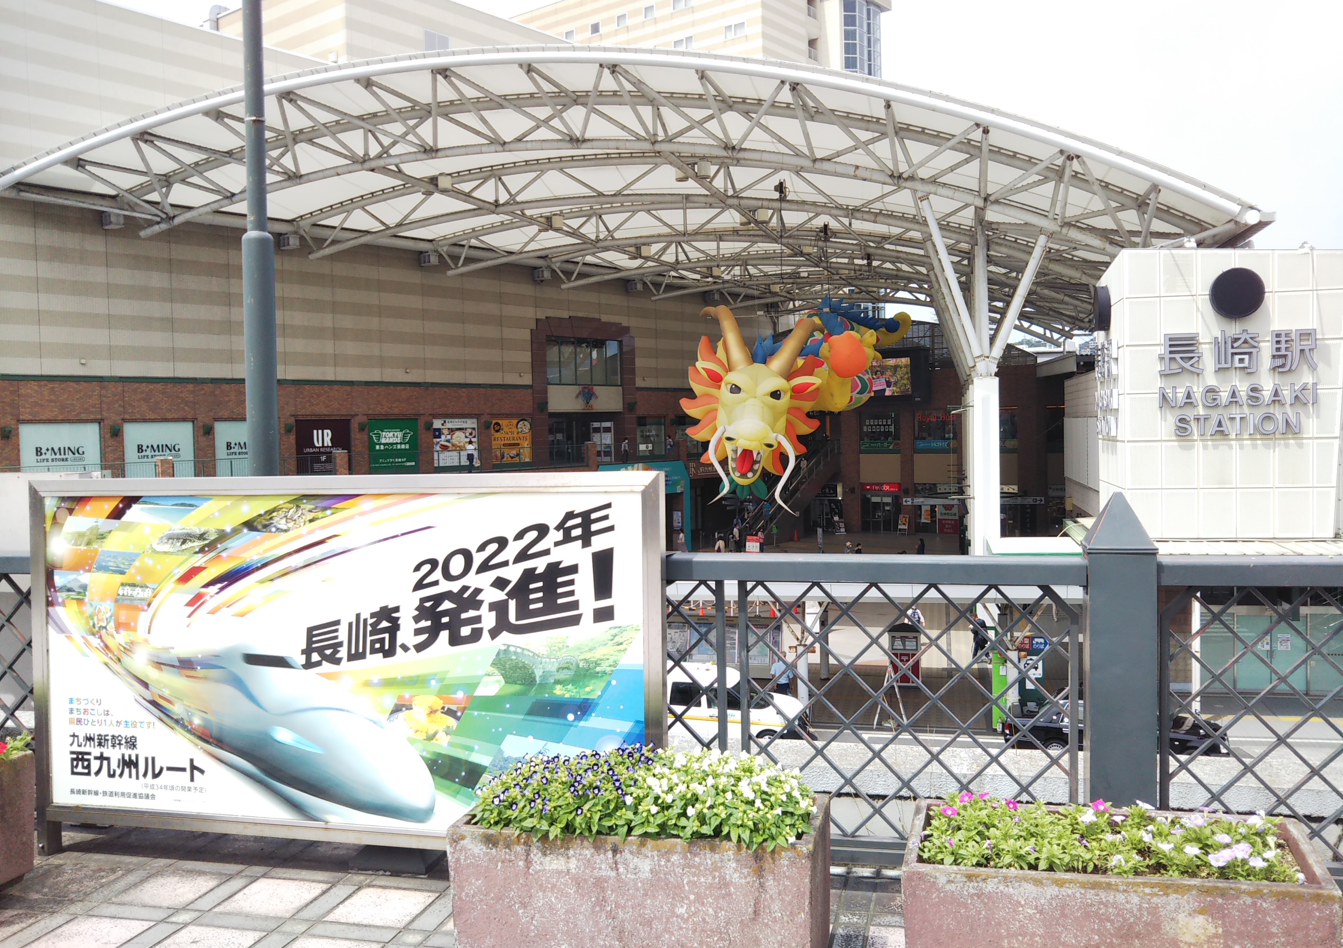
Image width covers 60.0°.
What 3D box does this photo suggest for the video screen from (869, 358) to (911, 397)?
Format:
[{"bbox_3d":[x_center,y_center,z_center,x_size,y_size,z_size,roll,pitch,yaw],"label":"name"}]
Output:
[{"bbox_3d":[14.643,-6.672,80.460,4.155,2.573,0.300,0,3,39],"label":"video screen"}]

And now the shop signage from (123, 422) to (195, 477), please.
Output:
[{"bbox_3d":[-22.781,-1.043,52.019,0.100,2.576,3.203,0,3,39],"label":"shop signage"}]

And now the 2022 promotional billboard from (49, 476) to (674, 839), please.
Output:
[{"bbox_3d":[-1.234,0.682,4.233,2.525,1.348,0.090,-1,1,14],"label":"2022 promotional billboard"}]

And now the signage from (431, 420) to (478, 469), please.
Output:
[{"bbox_3d":[-11.970,-1.737,65.237,0.100,2.701,3.296,0,3,39],"label":"signage"}]

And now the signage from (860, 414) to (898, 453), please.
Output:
[{"bbox_3d":[14.600,-2.838,81.608,3.106,2.855,0.120,0,3,39],"label":"signage"}]

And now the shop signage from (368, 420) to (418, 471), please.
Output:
[{"bbox_3d":[-14.698,-1.571,61.902,0.100,2.741,3.241,0,3,39],"label":"shop signage"}]

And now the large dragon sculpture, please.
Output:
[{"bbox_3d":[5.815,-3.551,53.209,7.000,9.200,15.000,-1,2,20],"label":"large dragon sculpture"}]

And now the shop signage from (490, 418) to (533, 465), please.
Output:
[{"bbox_3d":[-9.297,-1.929,68.506,0.100,2.676,3.276,0,3,39],"label":"shop signage"}]

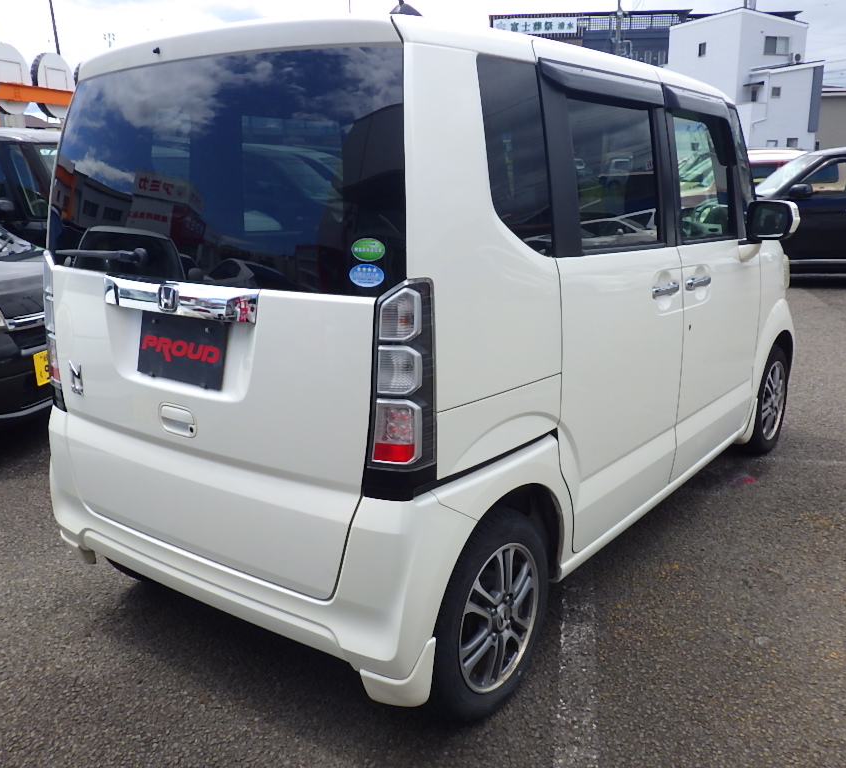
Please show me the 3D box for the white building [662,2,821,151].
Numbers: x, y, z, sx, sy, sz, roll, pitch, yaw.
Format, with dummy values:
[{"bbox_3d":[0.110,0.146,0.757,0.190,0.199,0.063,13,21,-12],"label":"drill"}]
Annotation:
[{"bbox_3d":[19.300,-16.600,50.600,6.000,10.300,7.800,-6,15,-19],"label":"white building"}]

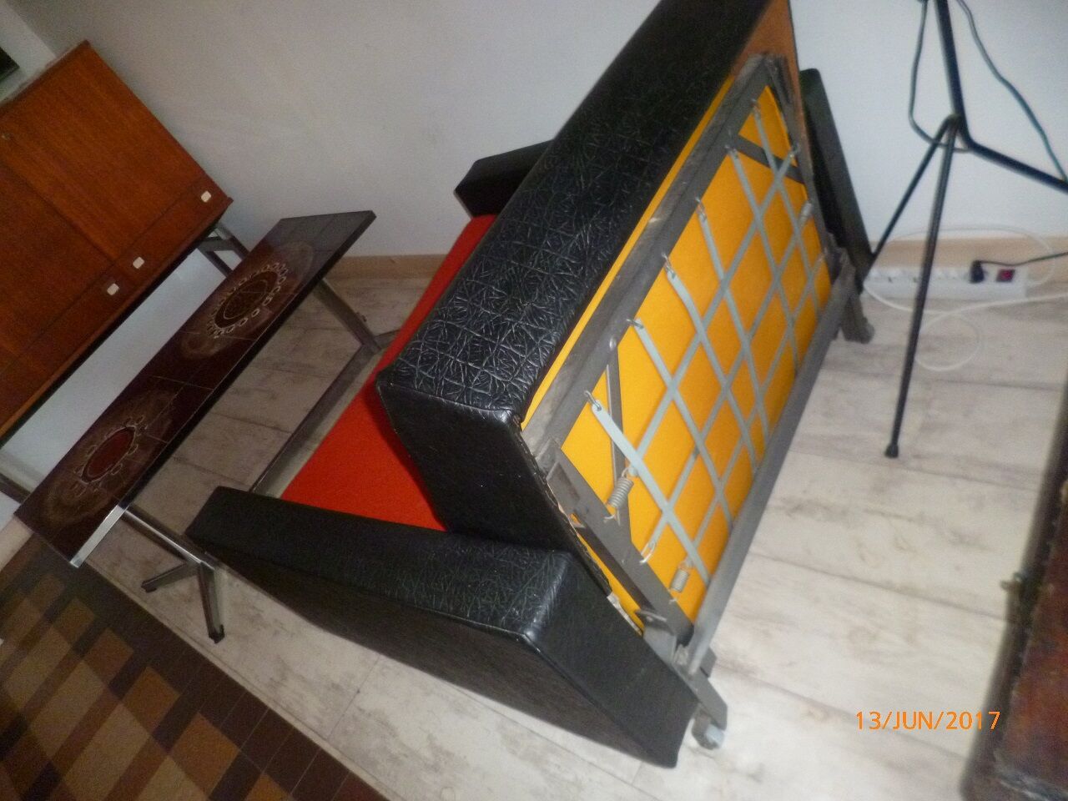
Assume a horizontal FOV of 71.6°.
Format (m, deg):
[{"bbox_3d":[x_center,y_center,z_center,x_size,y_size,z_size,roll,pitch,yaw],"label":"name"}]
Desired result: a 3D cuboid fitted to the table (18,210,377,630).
[{"bbox_3d":[-0.750,0.017,1.983,0.461,0.407,1.057,9,58,43],"label":"table"}]

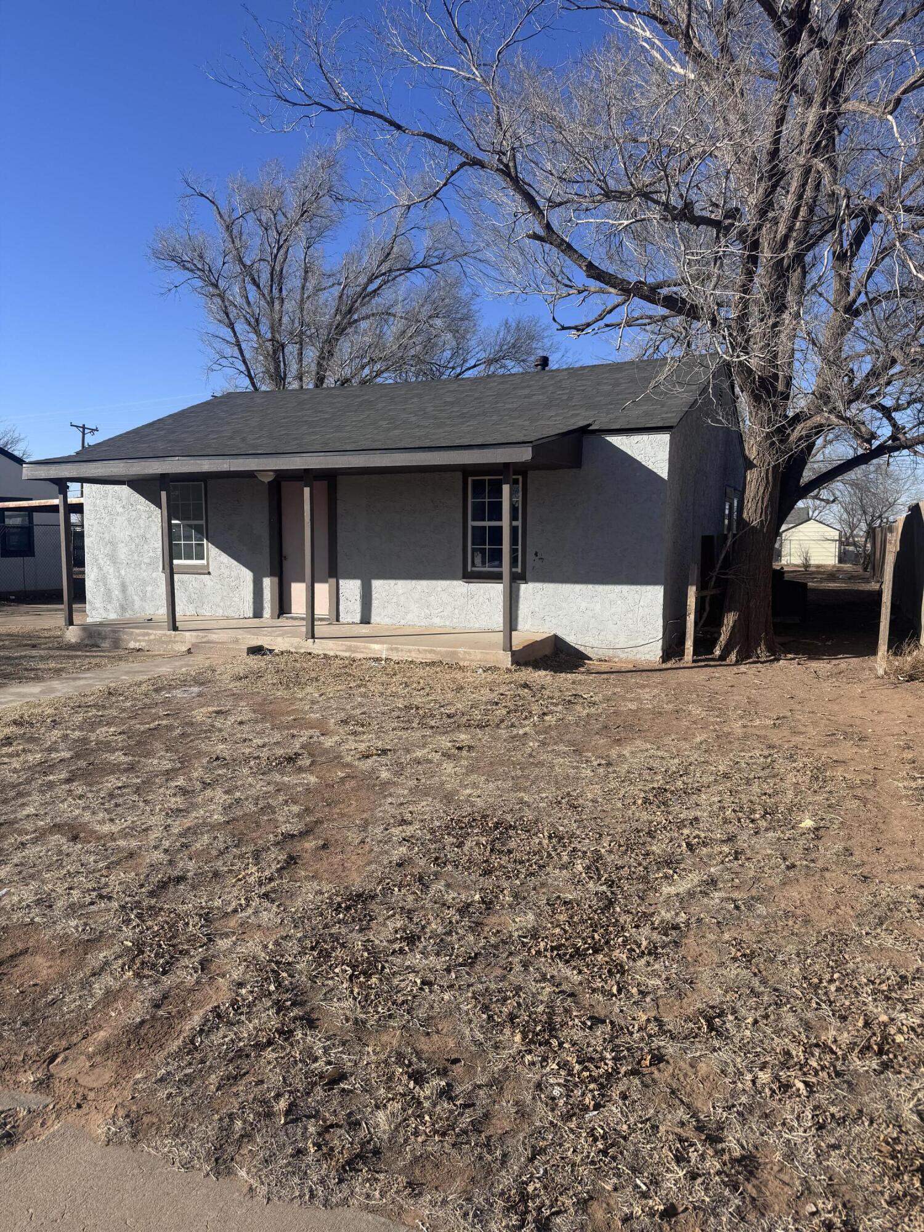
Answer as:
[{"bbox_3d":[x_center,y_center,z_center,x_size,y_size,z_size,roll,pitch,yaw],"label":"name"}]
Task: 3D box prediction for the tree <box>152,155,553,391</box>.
[{"bbox_3d":[-3.905,-8.439,29.000,13.500,14.400,12.500,3,7,24],"label":"tree"}]

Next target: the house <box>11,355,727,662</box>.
[{"bbox_3d":[-0.657,-2.145,15.109,9.860,4.302,10.150,3,7,24],"label":"house"}]

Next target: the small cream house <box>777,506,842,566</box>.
[{"bbox_3d":[20.570,-4.678,50.500,3.700,2.950,4.300,3,7,24],"label":"small cream house"}]

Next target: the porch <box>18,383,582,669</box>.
[{"bbox_3d":[-2.217,-1.075,11.419,7.391,2.950,2.246,3,7,24],"label":"porch"}]

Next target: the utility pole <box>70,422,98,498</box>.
[{"bbox_3d":[-26.825,-9.058,60.500,0.300,9.200,2.400,3,7,24],"label":"utility pole"}]

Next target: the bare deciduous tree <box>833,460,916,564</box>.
[{"bbox_3d":[18.742,-4.752,39.000,4.200,5.200,4.000,3,7,24],"label":"bare deciduous tree"}]

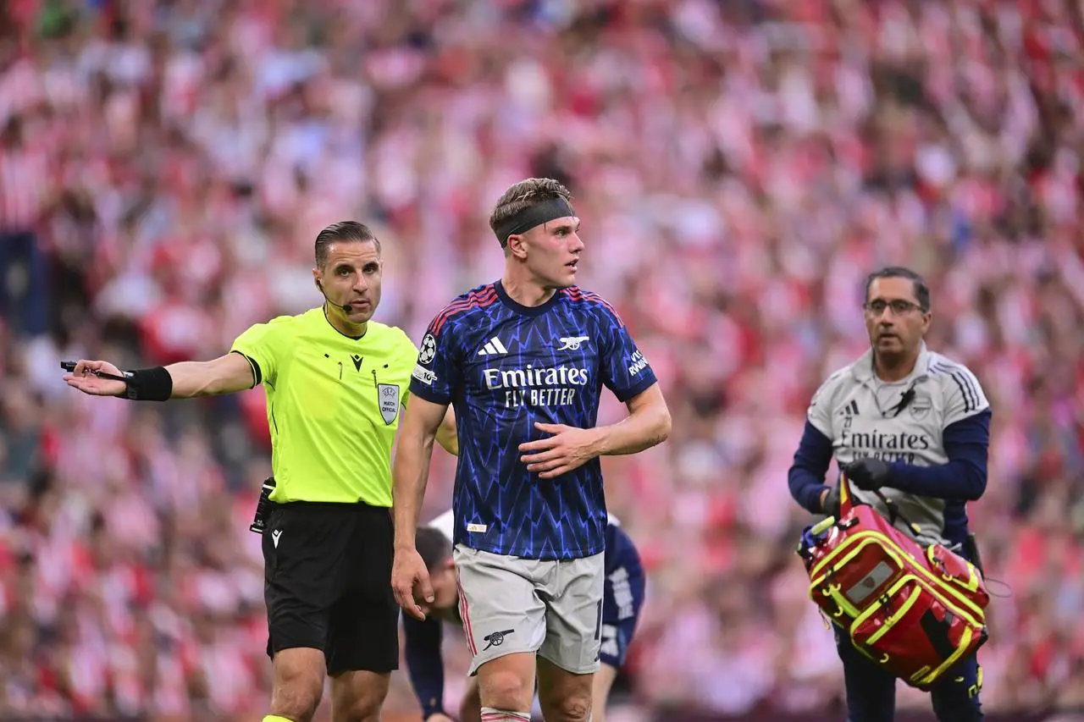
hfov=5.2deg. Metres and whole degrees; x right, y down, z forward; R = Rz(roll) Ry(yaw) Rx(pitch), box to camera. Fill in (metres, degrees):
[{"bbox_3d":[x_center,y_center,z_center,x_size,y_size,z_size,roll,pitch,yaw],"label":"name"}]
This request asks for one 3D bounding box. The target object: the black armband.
[{"bbox_3d":[-1.013,0.059,31.000,0.100,0.085,0.080,0,0,-29],"label":"black armband"}]

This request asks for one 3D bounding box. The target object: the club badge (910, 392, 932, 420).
[{"bbox_3d":[1.095,0.132,34.800,0.064,0.080,0.010,0,-10,2],"label":"club badge"}]

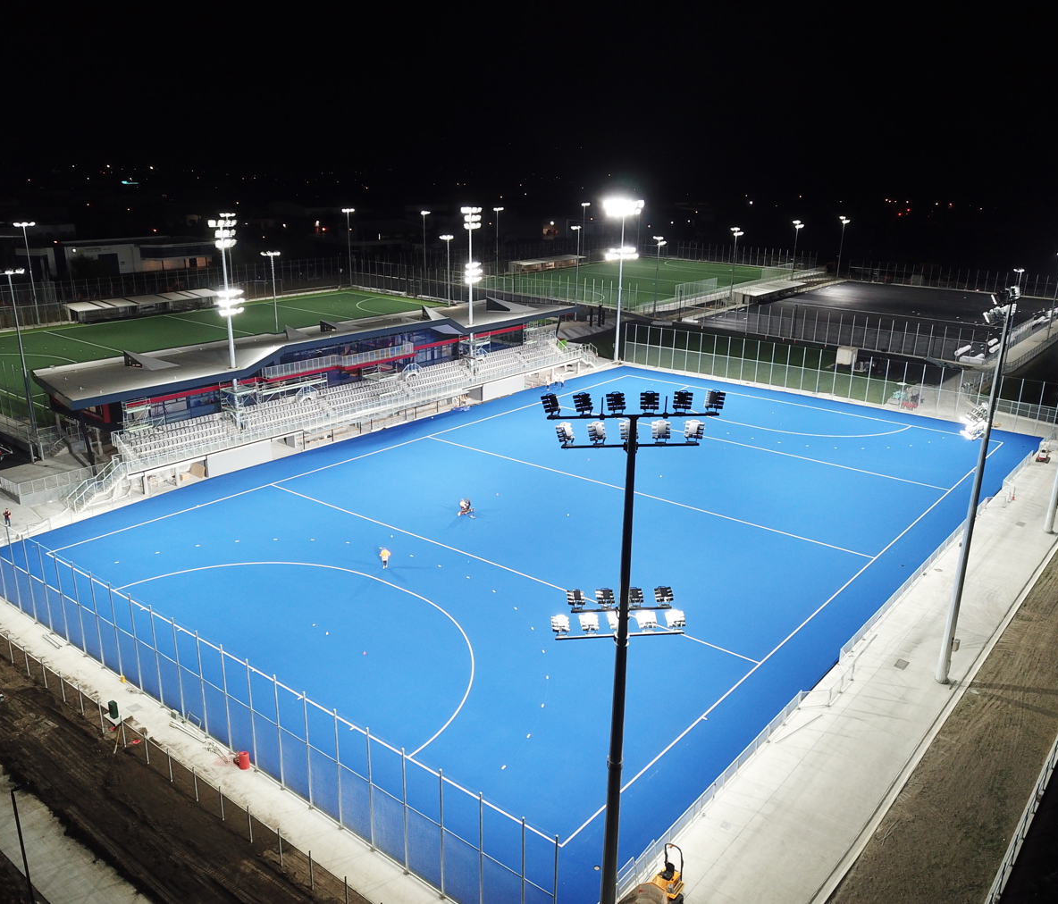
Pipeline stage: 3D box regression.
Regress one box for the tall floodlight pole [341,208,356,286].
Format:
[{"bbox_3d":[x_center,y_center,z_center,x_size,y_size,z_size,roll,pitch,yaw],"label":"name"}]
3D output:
[{"bbox_3d":[-43.521,-49.564,220.964,1.000,18.300,3.200,15,22,36],"label":"tall floodlight pole"}]

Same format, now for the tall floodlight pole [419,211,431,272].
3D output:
[{"bbox_3d":[-26.915,-53.809,237.172,1.000,17.400,3.200,15,22,36],"label":"tall floodlight pole"}]

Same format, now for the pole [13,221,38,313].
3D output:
[{"bbox_3d":[-89.244,-31.844,162.537,1.000,18.200,4.300,15,22,36],"label":"pole"}]

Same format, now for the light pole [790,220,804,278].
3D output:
[{"bbox_3d":[73.516,-55.400,251.338,1.600,17.200,2.900,15,22,36],"label":"light pole"}]

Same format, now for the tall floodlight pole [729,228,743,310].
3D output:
[{"bbox_3d":[49.899,-45.827,220.448,1.600,17.200,2.800,15,22,36],"label":"tall floodlight pole"}]

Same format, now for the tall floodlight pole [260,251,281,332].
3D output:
[{"bbox_3d":[-34.252,-17.954,123.197,1.000,18.300,3.100,15,22,36],"label":"tall floodlight pole"}]

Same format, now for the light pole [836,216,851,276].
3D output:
[{"bbox_3d":[93.145,-60.801,269.689,2.000,18.100,3.200,15,22,36],"label":"light pole"}]

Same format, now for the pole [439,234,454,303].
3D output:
[{"bbox_3d":[-13.103,-26.644,149.799,1.000,18.100,3.300,15,22,36],"label":"pole"}]

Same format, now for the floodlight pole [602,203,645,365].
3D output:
[{"bbox_3d":[15.329,-28.138,151.705,5.800,26.500,1.300,2,18,5],"label":"floodlight pole"}]

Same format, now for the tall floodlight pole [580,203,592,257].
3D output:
[{"bbox_3d":[16.754,-66.515,275.222,1.000,17.400,3.100,15,22,36],"label":"tall floodlight pole"}]

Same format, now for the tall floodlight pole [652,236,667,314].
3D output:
[{"bbox_3d":[26.956,-36.551,190.510,1.600,17.200,2.700,15,22,36],"label":"tall floodlight pole"}]

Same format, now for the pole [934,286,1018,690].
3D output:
[{"bbox_3d":[27.882,2.851,57.221,1.400,25.900,5.500,15,22,36],"label":"pole"}]

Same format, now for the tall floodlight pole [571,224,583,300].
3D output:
[{"bbox_3d":[9.294,-34.800,177.736,1.000,18.300,3.100,15,22,36],"label":"tall floodlight pole"}]

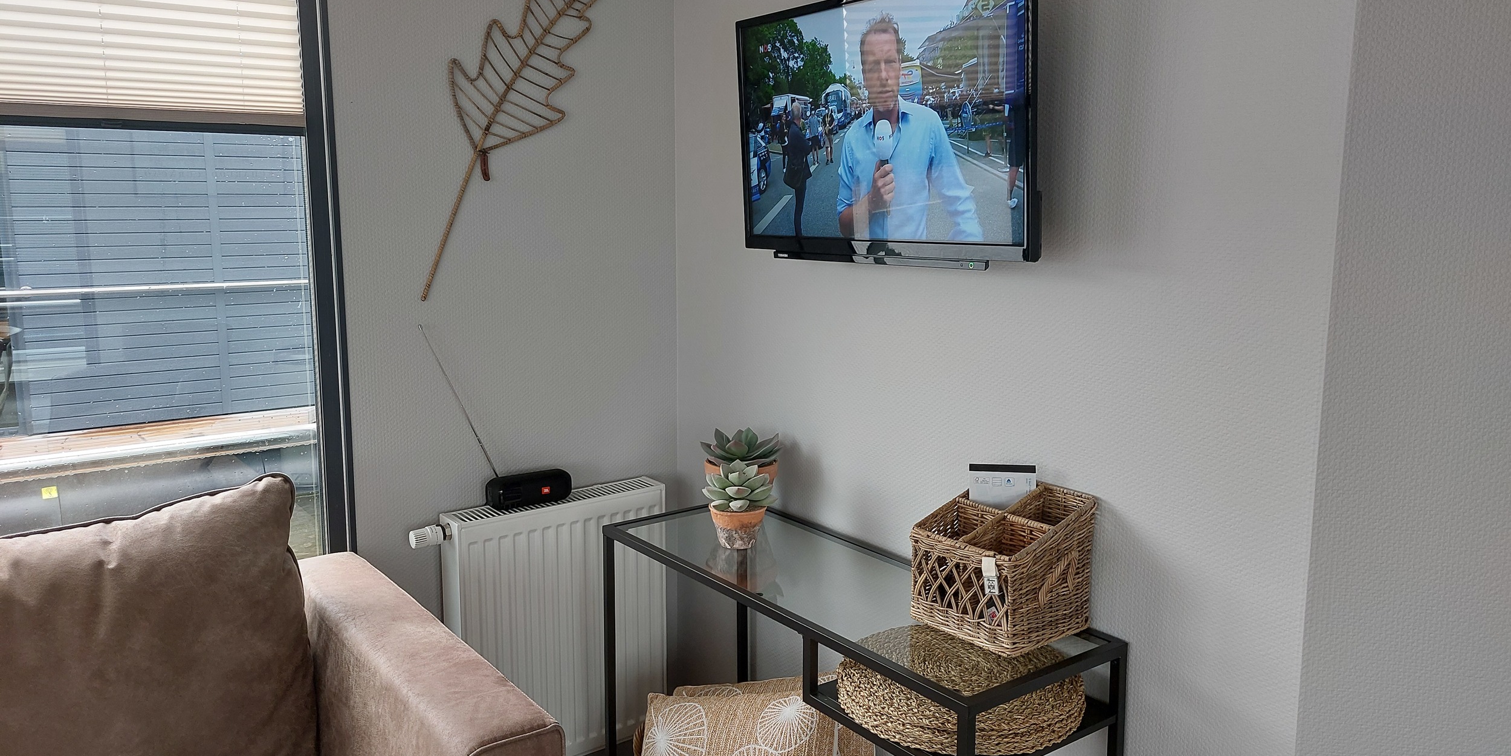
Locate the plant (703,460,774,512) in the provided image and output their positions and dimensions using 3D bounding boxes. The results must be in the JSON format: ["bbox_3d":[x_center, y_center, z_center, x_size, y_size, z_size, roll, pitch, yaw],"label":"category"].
[{"bbox_3d":[-0.033,0.206,2.051,0.143,0.095,0.143,0,9,0],"label":"plant"}]

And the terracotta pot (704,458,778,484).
[{"bbox_3d":[-0.033,0.241,2.237,0.154,0.122,0.154,0,9,0],"label":"terracotta pot"}]

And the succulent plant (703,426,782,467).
[{"bbox_3d":[-0.033,0.151,2.223,0.168,0.076,0.170,0,9,0],"label":"succulent plant"}]

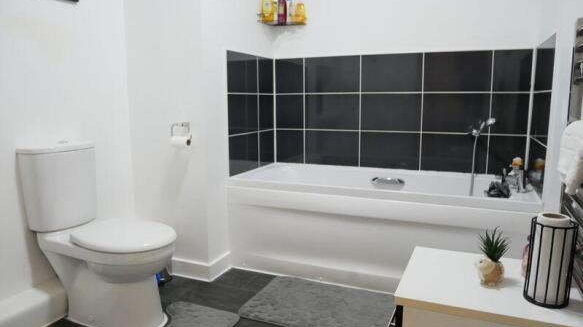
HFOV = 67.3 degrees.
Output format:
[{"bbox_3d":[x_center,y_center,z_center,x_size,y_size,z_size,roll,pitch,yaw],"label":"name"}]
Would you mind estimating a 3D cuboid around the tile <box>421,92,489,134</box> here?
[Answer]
[{"bbox_3d":[1.018,-0.310,2.717,0.394,0.247,0.011,3,9,22],"label":"tile"}]

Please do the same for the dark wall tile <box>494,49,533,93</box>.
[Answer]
[{"bbox_3d":[1.300,-0.541,2.568,0.209,0.246,0.011,3,9,22],"label":"dark wall tile"}]

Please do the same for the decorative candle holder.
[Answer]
[{"bbox_3d":[0.554,0.203,0.935,0.086,0.184,0.086,3,9,22],"label":"decorative candle holder"}]

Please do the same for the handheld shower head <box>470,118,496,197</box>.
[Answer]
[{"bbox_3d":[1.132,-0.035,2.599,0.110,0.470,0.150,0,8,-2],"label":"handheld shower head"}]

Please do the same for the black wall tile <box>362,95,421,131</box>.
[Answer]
[{"bbox_3d":[0.655,-0.333,2.896,0.400,0.249,0.010,3,9,22],"label":"black wall tile"}]

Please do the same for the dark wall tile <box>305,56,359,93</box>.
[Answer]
[{"bbox_3d":[0.282,-0.603,3.010,0.400,0.249,0.010,3,9,22],"label":"dark wall tile"}]

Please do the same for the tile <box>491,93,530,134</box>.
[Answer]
[{"bbox_3d":[1.314,-0.296,2.630,0.212,0.249,0.010,3,9,22],"label":"tile"}]

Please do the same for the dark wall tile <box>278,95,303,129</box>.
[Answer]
[{"bbox_3d":[-0.010,-0.371,3.157,0.227,0.249,0.010,3,9,22],"label":"dark wall tile"}]

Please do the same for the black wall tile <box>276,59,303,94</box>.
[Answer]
[{"bbox_3d":[-0.011,-0.614,3.088,0.223,0.246,0.011,3,9,22],"label":"black wall tile"}]

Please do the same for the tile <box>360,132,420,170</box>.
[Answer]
[{"bbox_3d":[0.650,-0.085,2.900,0.395,0.242,0.011,3,9,22],"label":"tile"}]

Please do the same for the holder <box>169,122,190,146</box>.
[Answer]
[{"bbox_3d":[-0.602,-0.163,2.392,0.136,0.128,0.068,3,9,22],"label":"holder"}]

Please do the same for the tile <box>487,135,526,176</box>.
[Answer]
[{"bbox_3d":[1.302,-0.049,2.641,0.209,0.242,0.011,3,9,22],"label":"tile"}]

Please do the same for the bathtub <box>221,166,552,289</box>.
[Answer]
[{"bbox_3d":[0.514,0.356,2.636,1.635,0.560,0.700,3,9,22],"label":"bathtub"}]

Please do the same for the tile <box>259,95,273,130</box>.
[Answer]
[{"bbox_3d":[-0.173,-0.358,3.074,0.010,0.249,0.267,3,9,22],"label":"tile"}]

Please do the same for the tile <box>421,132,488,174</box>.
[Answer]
[{"bbox_3d":[1.028,-0.066,2.777,0.399,0.245,0.010,3,9,22],"label":"tile"}]

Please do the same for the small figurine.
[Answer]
[{"bbox_3d":[0.515,0.236,1.128,0.075,0.140,0.066,2,9,16],"label":"small figurine"}]

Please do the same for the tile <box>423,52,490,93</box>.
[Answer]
[{"bbox_3d":[1.027,-0.562,2.708,0.400,0.249,0.010,3,9,22],"label":"tile"}]

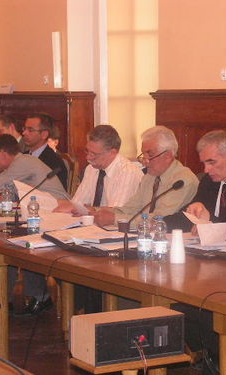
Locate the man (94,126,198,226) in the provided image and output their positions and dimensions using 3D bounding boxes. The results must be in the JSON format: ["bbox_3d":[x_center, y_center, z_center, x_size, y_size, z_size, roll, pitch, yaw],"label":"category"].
[{"bbox_3d":[0.219,0.355,5.497,0.780,1.320,0.560,-4,6,-37],"label":"man"}]

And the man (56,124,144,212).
[{"bbox_3d":[-0.087,0.316,6.023,0.780,1.320,0.560,-4,6,-37],"label":"man"}]

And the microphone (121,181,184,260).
[{"bbox_3d":[0.176,0.142,4.988,0.370,0.330,0.120,-4,6,-31],"label":"microphone"}]

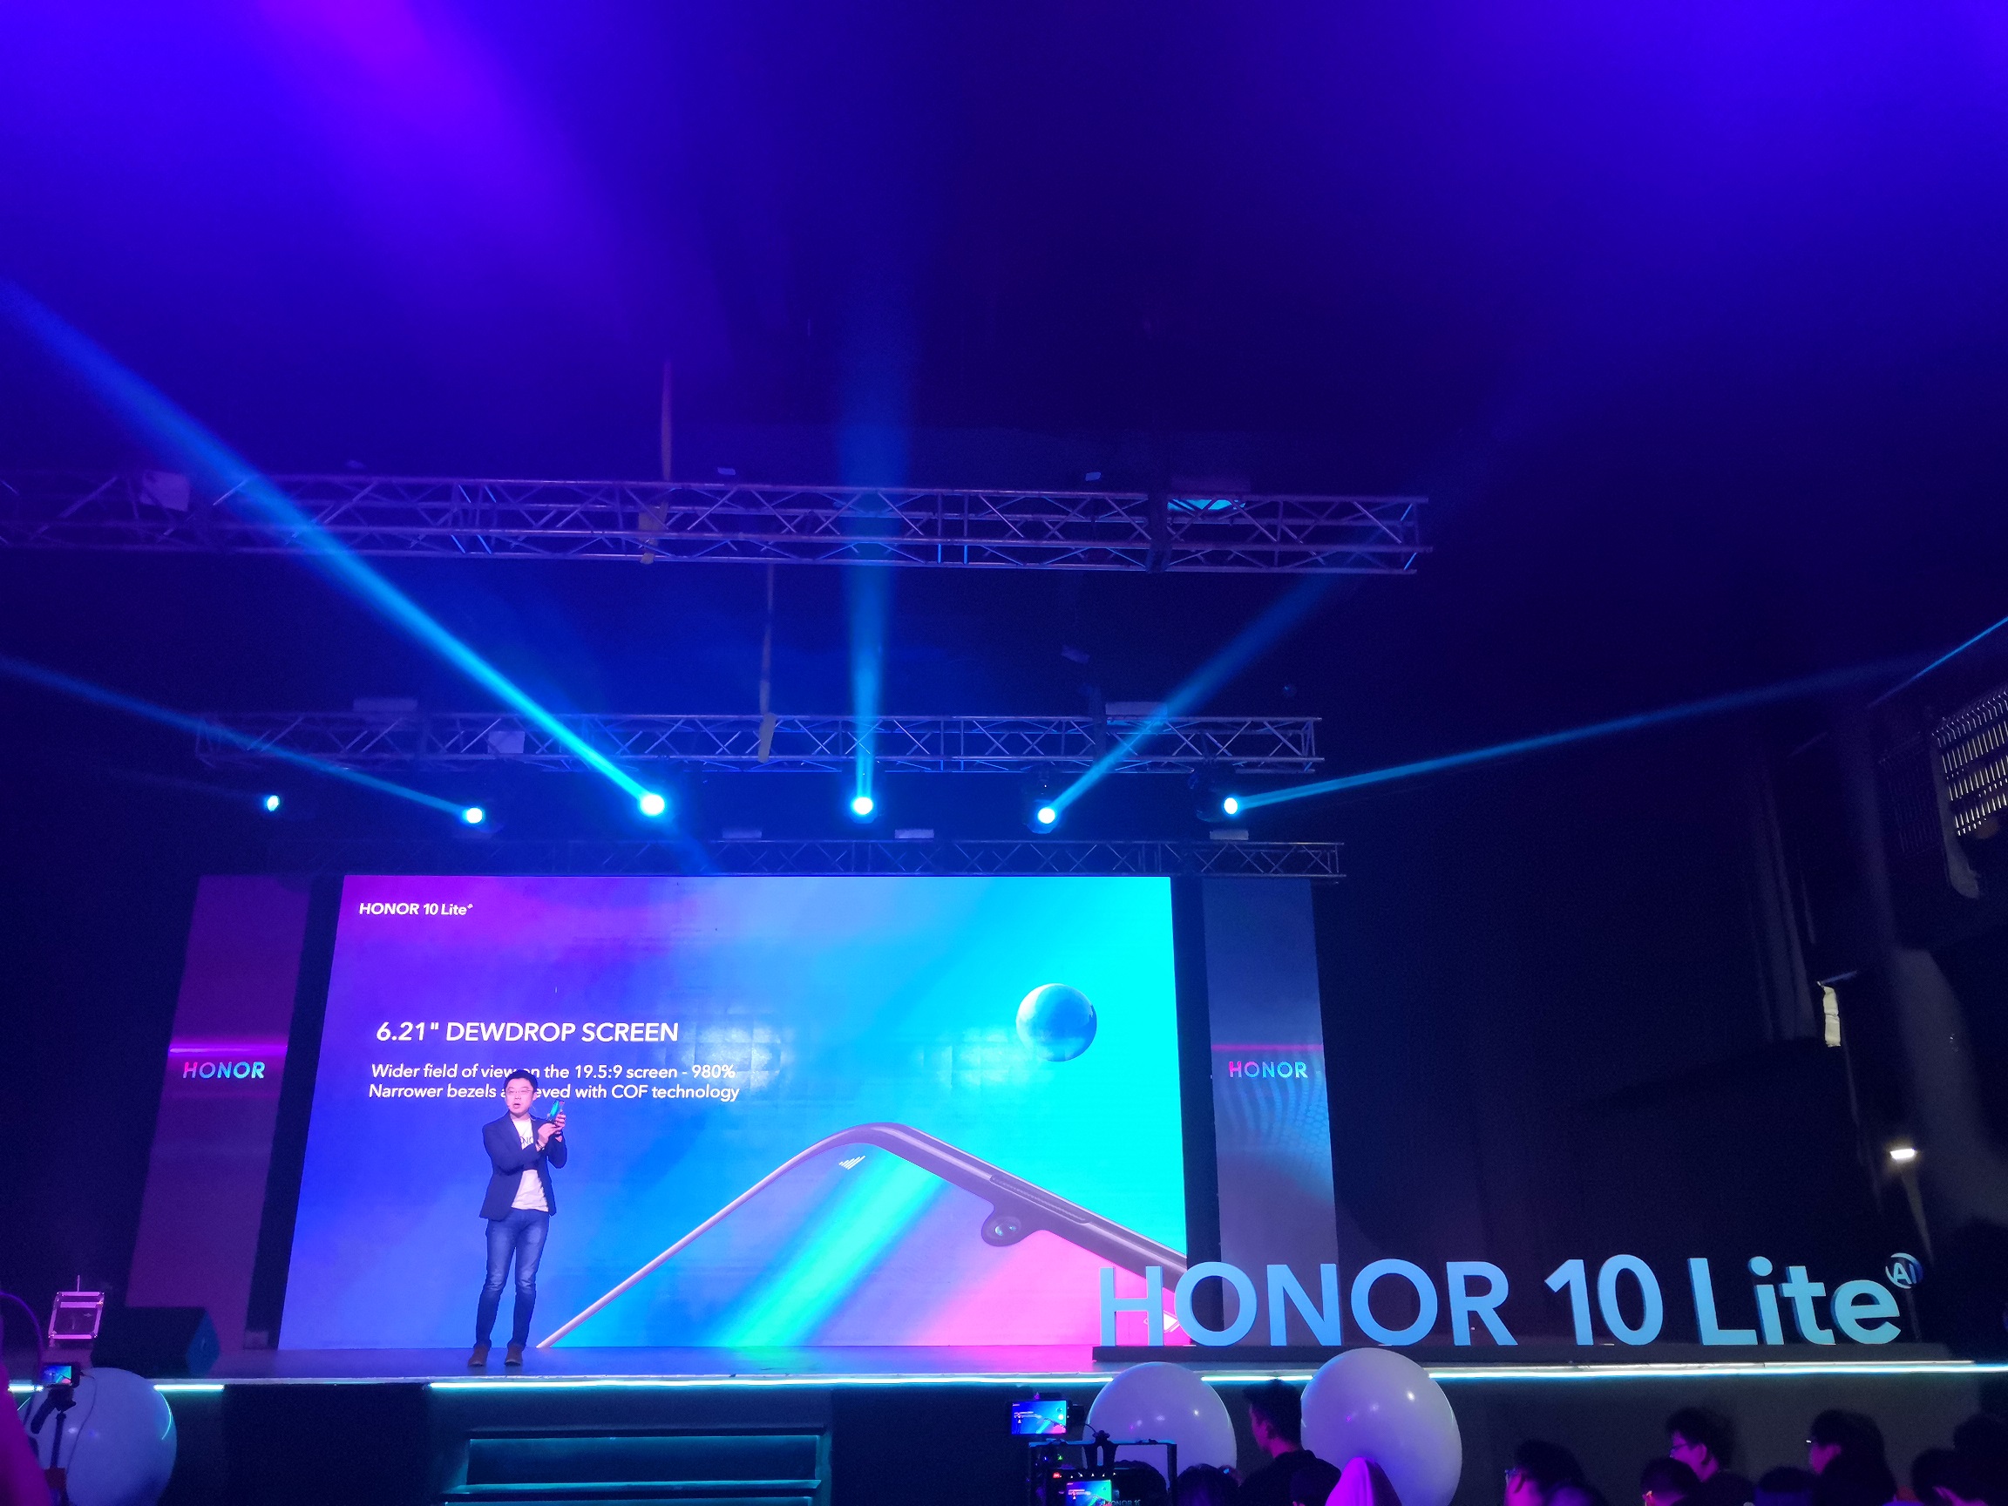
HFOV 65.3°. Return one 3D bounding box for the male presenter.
[{"bbox_3d":[-2.995,2.835,9.674,0.560,1.730,0.440,7,-20,-21],"label":"male presenter"}]

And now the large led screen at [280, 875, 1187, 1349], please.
[{"bbox_3d":[-1.995,2.671,12.021,6.600,3.520,0.200,0,-19,-1],"label":"large led screen"}]

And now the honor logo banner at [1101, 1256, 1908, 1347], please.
[{"bbox_3d":[2.695,3.091,8.876,4.350,0.490,0.140,-4,-19,11],"label":"honor logo banner"}]

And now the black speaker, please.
[{"bbox_3d":[-4.355,3.017,8.060,0.510,0.350,0.370,0,-19,0],"label":"black speaker"}]

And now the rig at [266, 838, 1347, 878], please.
[{"bbox_3d":[-2.028,1.152,16.405,11.100,0.400,0.400,0,-19,-1],"label":"rig"}]

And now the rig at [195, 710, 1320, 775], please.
[{"bbox_3d":[-1.990,-0.064,12.939,9.150,0.400,0.400,0,-19,-1],"label":"rig"}]

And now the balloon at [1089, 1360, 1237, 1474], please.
[{"bbox_3d":[0.718,3.194,7.152,0.690,0.760,0.690,0,-19,0],"label":"balloon"}]

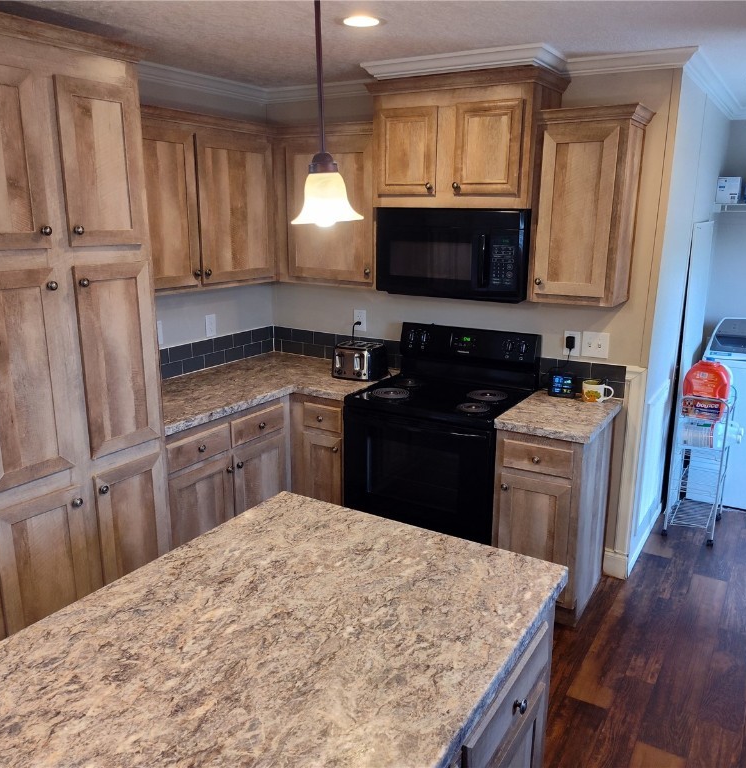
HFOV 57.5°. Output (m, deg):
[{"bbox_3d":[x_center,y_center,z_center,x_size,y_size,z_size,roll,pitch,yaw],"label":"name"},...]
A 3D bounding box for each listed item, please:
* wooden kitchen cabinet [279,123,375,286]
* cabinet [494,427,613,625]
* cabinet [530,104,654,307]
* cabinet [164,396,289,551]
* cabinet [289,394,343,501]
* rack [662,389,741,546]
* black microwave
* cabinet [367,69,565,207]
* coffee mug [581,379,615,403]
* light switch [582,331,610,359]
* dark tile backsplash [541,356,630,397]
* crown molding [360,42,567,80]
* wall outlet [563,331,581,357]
[{"bbox_3d":[-0.168,-0.918,3.548,0.602,0.776,0.335,9,17,30],"label":"wooden kitchen cabinet"},{"bbox_3d":[0.838,0.577,3.142,0.364,0.882,0.612,9,17,30],"label":"cabinet"},{"bbox_3d":[0.942,-0.762,2.964,0.405,0.792,0.335,9,16,30],"label":"cabinet"},{"bbox_3d":[-0.903,0.505,3.378,0.615,0.871,0.875,9,16,30],"label":"cabinet"},{"bbox_3d":[-0.112,0.426,3.704,0.333,0.882,0.612,9,17,30],"label":"cabinet"},{"bbox_3d":[1.834,0.431,3.809,0.257,0.820,0.410,9,17,30],"label":"rack"},{"bbox_3d":[0.425,-0.635,3.281,0.754,0.392,0.395,9,16,30],"label":"black microwave"},{"bbox_3d":[0.417,-1.108,3.177,0.860,0.562,0.385,9,16,30],"label":"cabinet"},{"bbox_3d":[1.070,0.035,3.204,0.148,0.088,0.100,5,15,18],"label":"coffee mug"},{"bbox_3d":[1.055,-0.184,3.229,0.120,0.117,0.013,9,16,30],"label":"light switch"},{"bbox_3d":[1.010,-0.026,3.297,0.405,0.159,0.011,9,16,30],"label":"dark tile backsplash"},{"bbox_3d":[0.409,-1.382,3.008,0.826,0.063,0.418,9,17,30],"label":"crown molding"},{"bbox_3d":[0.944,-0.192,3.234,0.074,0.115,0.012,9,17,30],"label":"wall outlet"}]

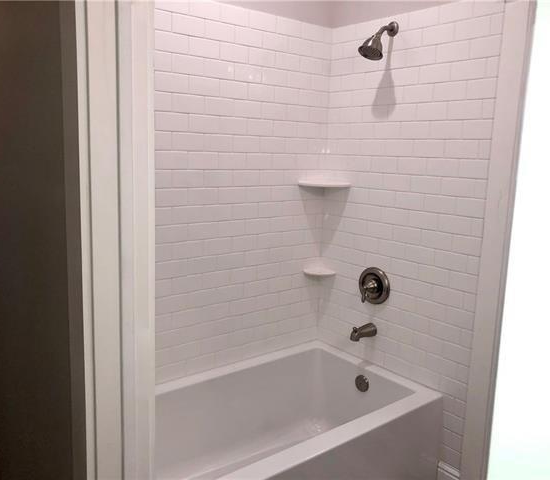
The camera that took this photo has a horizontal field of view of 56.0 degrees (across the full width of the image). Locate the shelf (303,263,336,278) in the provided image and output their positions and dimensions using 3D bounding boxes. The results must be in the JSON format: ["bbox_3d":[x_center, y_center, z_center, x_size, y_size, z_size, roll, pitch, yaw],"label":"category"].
[{"bbox_3d":[0.244,0.168,2.757,0.168,0.024,0.125,3,10,6],"label":"shelf"}]

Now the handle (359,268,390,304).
[{"bbox_3d":[0.460,0.227,2.498,0.086,0.184,0.184,-6,13,-39],"label":"handle"}]

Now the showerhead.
[{"bbox_3d":[0.453,-0.879,2.269,0.192,0.178,0.115,-6,13,-39],"label":"showerhead"}]

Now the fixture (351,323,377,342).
[{"bbox_3d":[0.428,0.455,2.517,0.150,0.074,0.060,-6,13,-39],"label":"fixture"}]

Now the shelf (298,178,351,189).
[{"bbox_3d":[0.254,-0.288,2.645,0.265,0.025,0.190,3,10,6],"label":"shelf"}]

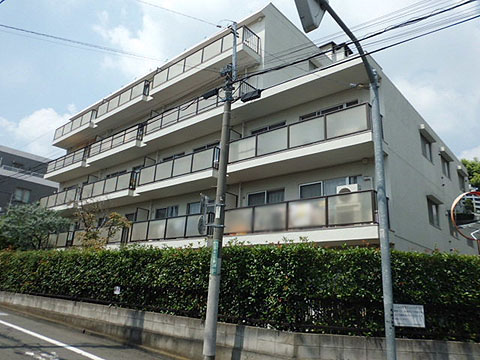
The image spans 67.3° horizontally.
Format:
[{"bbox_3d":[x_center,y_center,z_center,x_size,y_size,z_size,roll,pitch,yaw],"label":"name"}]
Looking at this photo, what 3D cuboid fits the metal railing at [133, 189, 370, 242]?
[{"bbox_3d":[-0.566,1.799,14.302,12.241,0.933,1.003,-11,-22,40],"label":"metal railing"}]

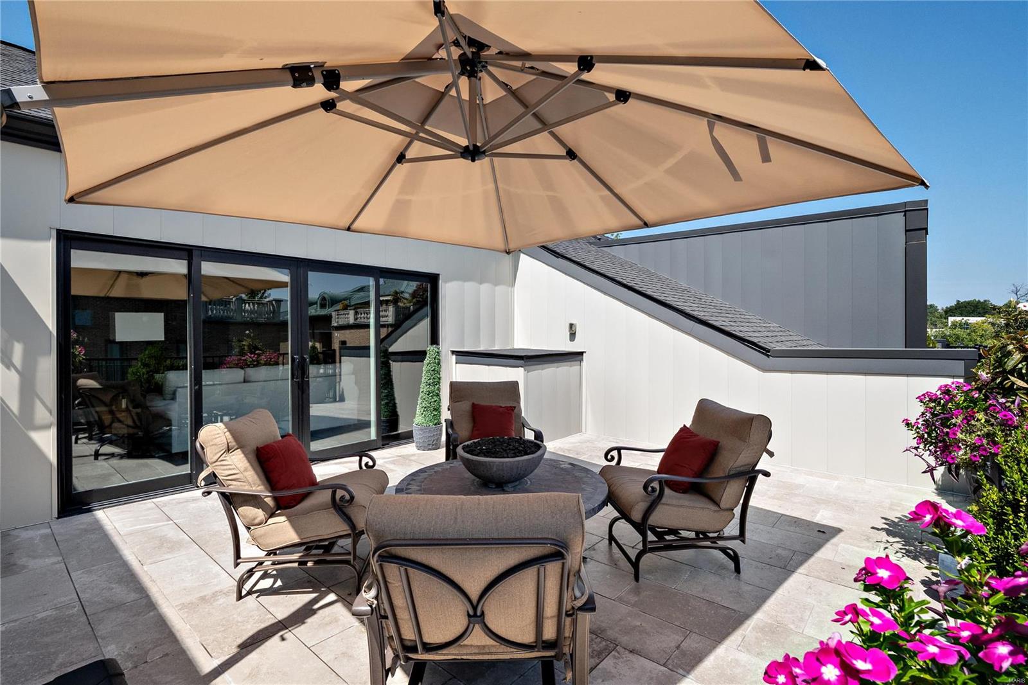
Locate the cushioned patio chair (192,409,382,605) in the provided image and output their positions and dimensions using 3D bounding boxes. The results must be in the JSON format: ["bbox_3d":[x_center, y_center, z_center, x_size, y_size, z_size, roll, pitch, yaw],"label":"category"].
[{"bbox_3d":[-1.188,0.847,2.574,0.870,0.920,0.700,0,1,-6],"label":"cushioned patio chair"}]

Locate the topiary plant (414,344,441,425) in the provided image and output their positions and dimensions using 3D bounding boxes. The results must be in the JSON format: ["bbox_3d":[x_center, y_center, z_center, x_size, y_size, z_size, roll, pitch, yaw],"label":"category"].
[{"bbox_3d":[-1.044,0.520,5.550,0.335,0.980,0.335,0,1,0],"label":"topiary plant"}]

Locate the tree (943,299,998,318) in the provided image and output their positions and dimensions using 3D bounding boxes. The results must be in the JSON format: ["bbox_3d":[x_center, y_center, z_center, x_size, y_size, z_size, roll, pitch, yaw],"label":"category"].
[{"bbox_3d":[89.820,-1.500,90.000,8.500,14.000,8.500,0,1,44],"label":"tree"}]

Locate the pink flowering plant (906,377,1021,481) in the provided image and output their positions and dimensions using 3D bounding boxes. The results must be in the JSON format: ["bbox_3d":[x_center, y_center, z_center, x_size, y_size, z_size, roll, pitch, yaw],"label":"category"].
[{"bbox_3d":[3.450,0.664,3.500,0.660,0.770,0.660,0,1,44],"label":"pink flowering plant"}]

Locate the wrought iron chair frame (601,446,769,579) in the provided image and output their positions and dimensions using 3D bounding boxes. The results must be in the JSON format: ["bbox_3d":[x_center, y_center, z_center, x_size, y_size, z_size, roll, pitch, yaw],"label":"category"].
[{"bbox_3d":[1.028,0.904,2.765,0.810,0.780,0.700,0,1,-7],"label":"wrought iron chair frame"}]

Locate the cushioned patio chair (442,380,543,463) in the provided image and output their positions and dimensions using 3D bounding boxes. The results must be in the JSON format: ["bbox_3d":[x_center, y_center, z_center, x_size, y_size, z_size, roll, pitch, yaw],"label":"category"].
[{"bbox_3d":[-0.202,0.828,3.854,0.700,0.920,0.870,0,1,-15],"label":"cushioned patio chair"}]

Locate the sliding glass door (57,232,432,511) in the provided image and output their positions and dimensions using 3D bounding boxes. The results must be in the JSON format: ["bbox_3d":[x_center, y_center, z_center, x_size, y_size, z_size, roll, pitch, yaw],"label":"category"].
[{"bbox_3d":[-2.217,0.213,4.782,0.130,2.140,3.630,0,1,40],"label":"sliding glass door"}]

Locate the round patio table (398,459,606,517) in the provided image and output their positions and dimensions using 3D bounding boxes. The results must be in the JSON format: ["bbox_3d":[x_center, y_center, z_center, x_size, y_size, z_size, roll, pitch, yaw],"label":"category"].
[{"bbox_3d":[-0.068,1.067,2.715,1.220,0.465,1.220,0,1,0],"label":"round patio table"}]

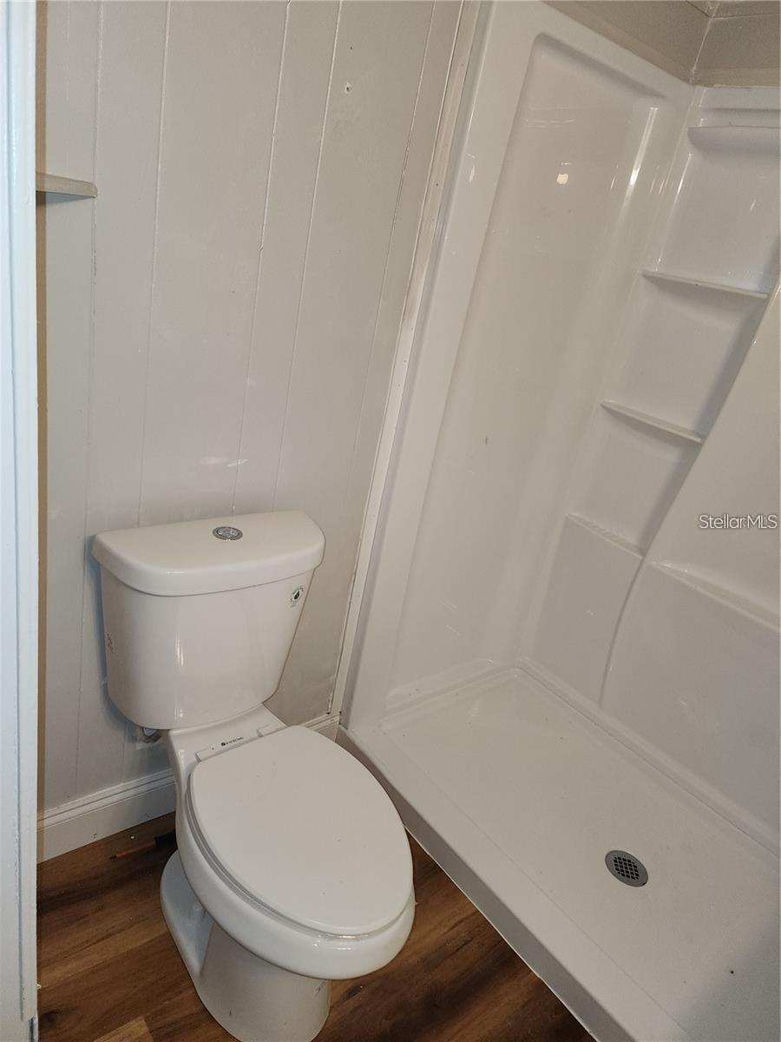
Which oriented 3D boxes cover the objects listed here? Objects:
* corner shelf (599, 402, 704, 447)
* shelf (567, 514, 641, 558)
[{"bbox_3d":[0.750,-0.277,1.982,0.104,0.027,0.329,-8,29,-39],"label":"corner shelf"},{"bbox_3d":[0.676,0.054,2.167,0.061,0.024,0.285,-8,29,-39],"label":"shelf"}]

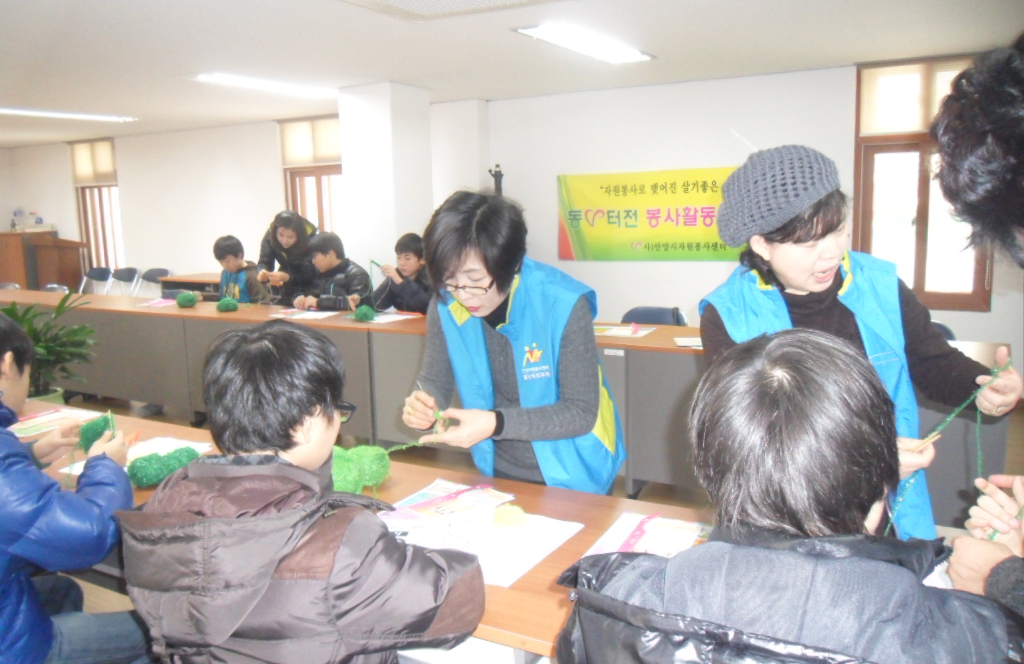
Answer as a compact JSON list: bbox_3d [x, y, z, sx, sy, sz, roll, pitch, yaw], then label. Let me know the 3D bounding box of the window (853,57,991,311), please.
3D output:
[{"bbox_3d":[2.857,-1.010,5.550,0.882,1.714,0.120,3,11,29],"label":"window"}]

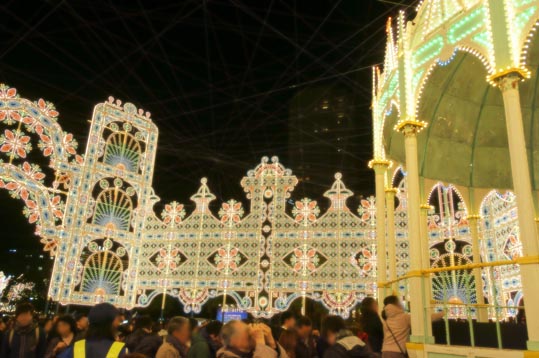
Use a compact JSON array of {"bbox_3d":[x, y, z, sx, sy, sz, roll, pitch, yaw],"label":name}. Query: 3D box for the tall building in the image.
[{"bbox_3d":[28.636,13.098,228.199,38.000,127.000,34.000,3,-18,2],"label":"tall building"}]

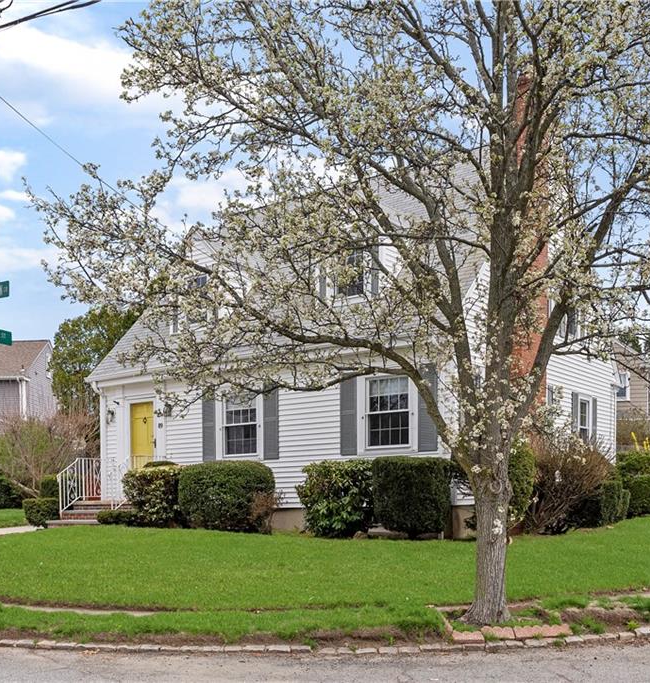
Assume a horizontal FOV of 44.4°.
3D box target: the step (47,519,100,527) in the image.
[{"bbox_3d":[-5.397,3.931,17.300,1.650,0.200,0.420,-5,-7,34],"label":"step"}]

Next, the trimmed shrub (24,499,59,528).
[{"bbox_3d":[-6.193,3.757,17.400,0.740,0.650,0.680,-5,-7,34],"label":"trimmed shrub"}]

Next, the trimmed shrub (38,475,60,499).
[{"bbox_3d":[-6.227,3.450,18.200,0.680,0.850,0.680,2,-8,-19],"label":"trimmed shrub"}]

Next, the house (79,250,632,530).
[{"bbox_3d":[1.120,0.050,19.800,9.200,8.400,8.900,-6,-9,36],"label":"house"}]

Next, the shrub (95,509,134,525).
[{"bbox_3d":[-4.398,3.691,16.800,0.880,0.360,0.620,-5,-7,34],"label":"shrub"}]

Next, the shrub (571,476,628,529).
[{"bbox_3d":[5.790,3.396,16.800,1.200,1.100,1.150,-6,-9,37],"label":"shrub"}]

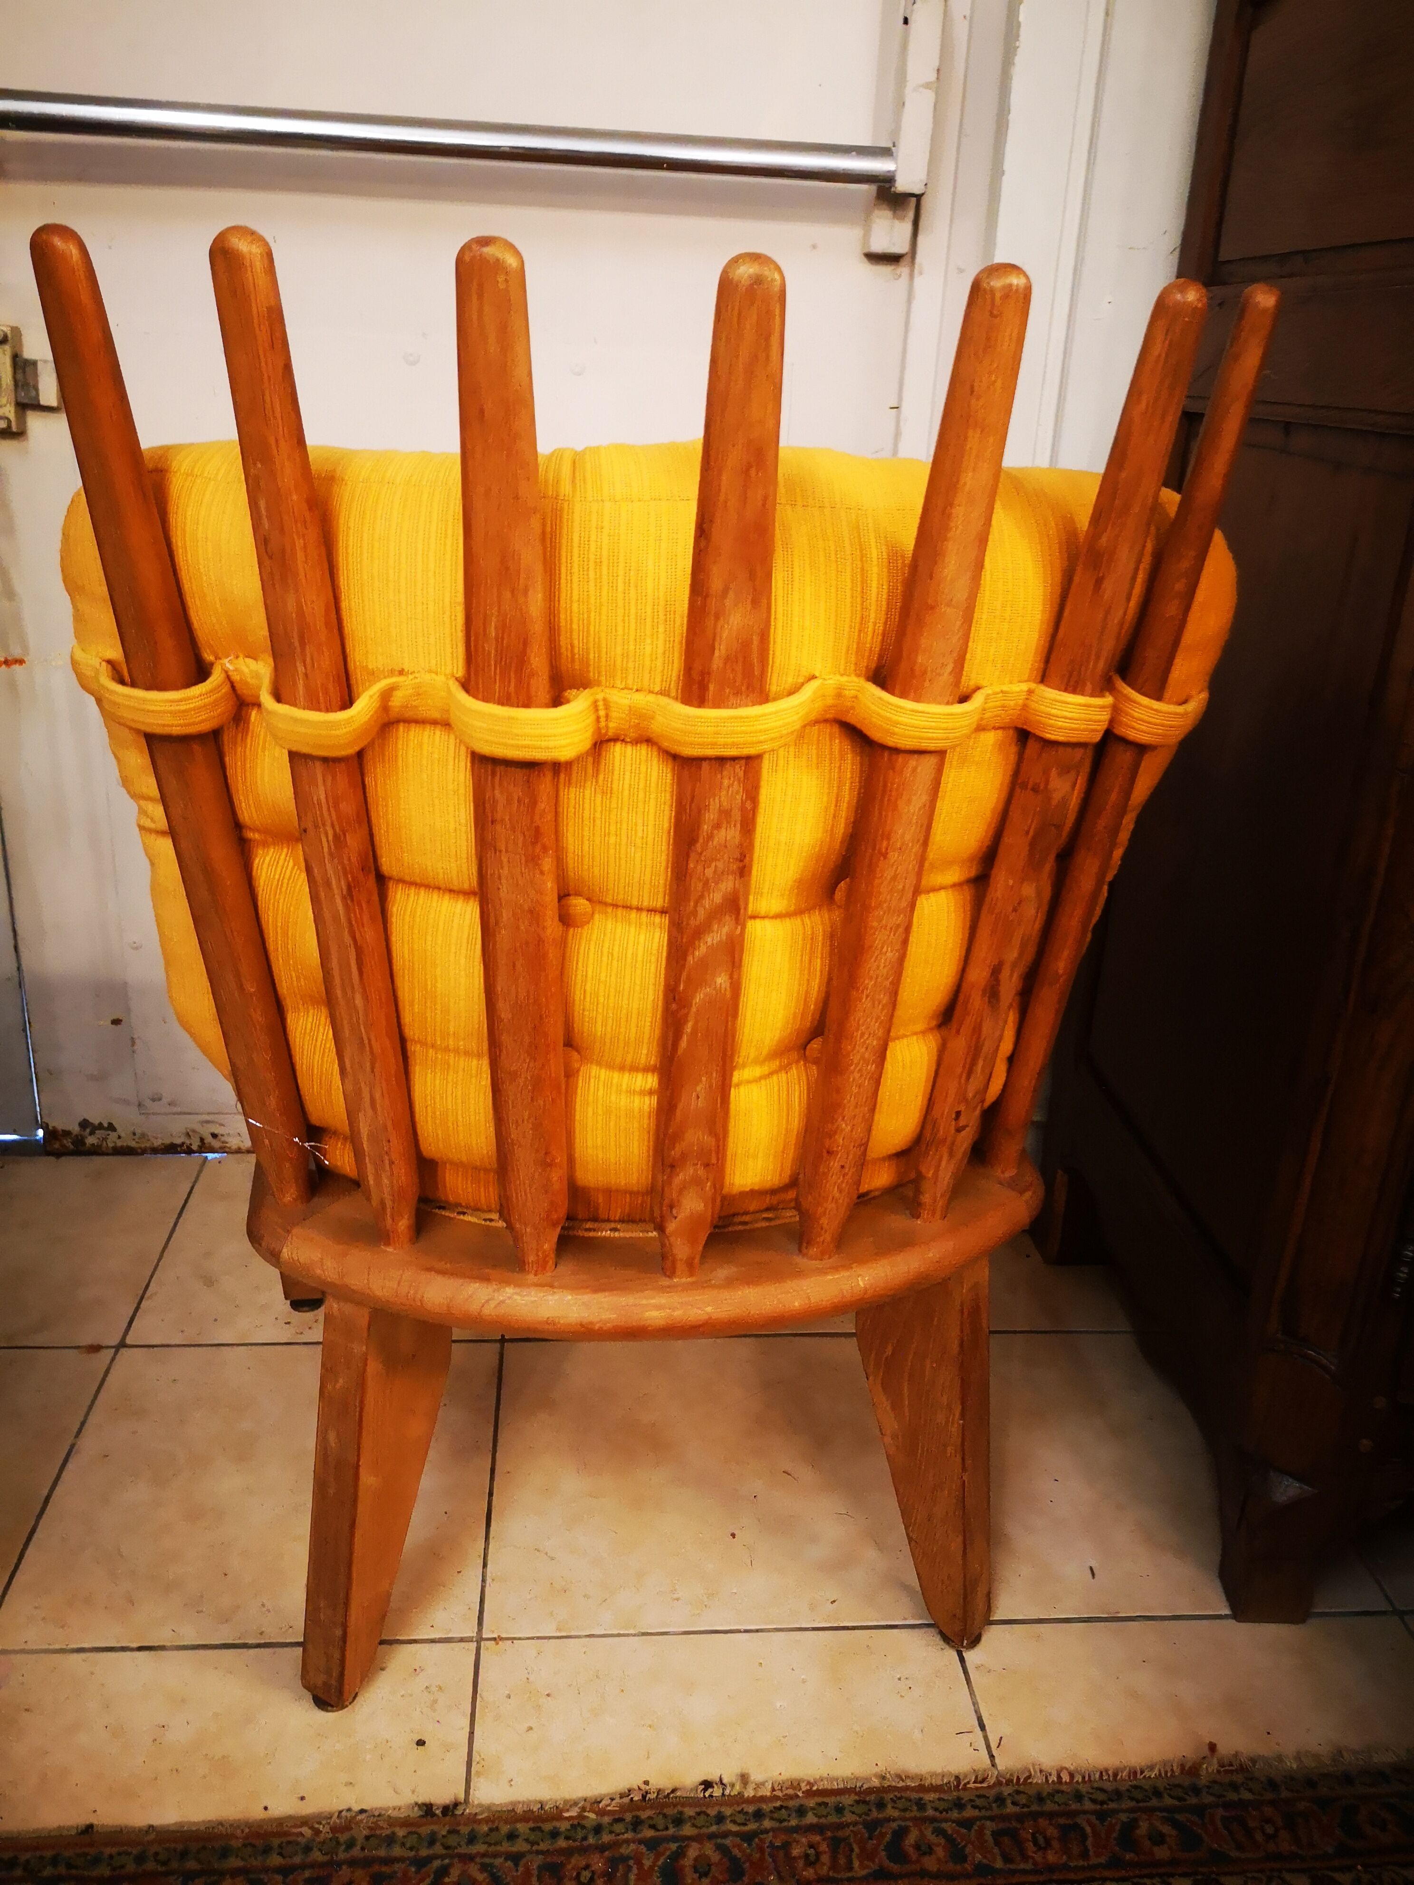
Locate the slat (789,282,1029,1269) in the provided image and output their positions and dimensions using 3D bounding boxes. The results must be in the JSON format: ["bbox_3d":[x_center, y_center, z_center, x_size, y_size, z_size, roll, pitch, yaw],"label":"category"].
[{"bbox_3d":[0.097,-0.051,0.753,0.043,0.543,0.025,-6,31,-23],"label":"slat"}]

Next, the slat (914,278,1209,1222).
[{"bbox_3d":[0.182,-0.068,0.802,0.043,0.542,0.025,-11,32,-36],"label":"slat"}]

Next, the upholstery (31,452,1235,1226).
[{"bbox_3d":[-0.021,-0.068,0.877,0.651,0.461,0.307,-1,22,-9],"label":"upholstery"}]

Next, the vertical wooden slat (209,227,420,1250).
[{"bbox_3d":[-0.189,-0.063,0.740,0.043,0.542,0.025,8,29,17],"label":"vertical wooden slat"}]

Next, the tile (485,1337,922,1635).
[{"bbox_3d":[-0.005,0.428,1.192,0.331,0.010,0.331,1,22,-5],"label":"tile"}]

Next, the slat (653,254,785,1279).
[{"bbox_3d":[0.003,-0.048,0.737,0.043,0.542,0.025,-1,27,-9],"label":"slat"}]

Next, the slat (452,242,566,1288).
[{"bbox_3d":[-0.092,-0.048,0.722,0.043,0.543,0.025,3,29,4],"label":"slat"}]

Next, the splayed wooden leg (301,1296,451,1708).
[{"bbox_3d":[-0.220,0.345,0.962,0.037,0.310,0.079,11,14,20],"label":"splayed wooden leg"}]

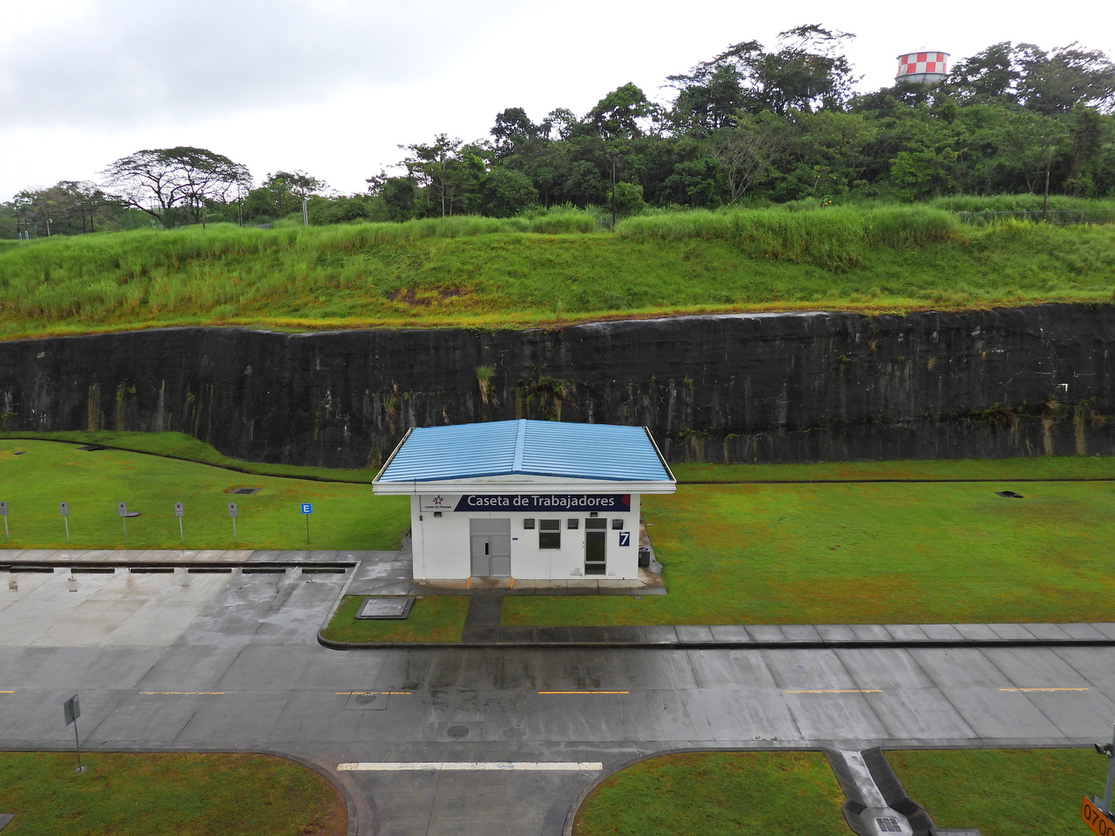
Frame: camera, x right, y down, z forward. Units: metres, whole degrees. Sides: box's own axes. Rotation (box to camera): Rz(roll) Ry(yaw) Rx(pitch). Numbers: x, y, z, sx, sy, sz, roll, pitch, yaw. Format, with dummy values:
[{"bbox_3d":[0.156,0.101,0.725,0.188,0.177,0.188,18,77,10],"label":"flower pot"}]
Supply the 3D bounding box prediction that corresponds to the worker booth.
[{"bbox_3d":[-1.490,3.820,44.640,12.970,5.430,11.480,0,11,-1],"label":"worker booth"}]

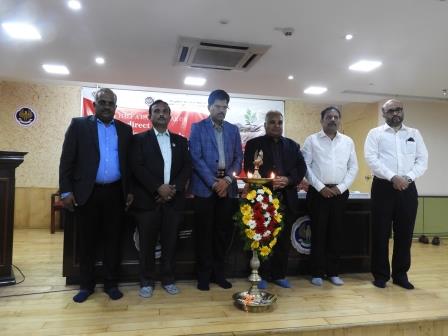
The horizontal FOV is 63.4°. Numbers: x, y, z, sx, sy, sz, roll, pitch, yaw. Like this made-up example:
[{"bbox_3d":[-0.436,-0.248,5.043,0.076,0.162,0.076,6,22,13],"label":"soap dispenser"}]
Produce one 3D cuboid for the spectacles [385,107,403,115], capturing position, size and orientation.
[{"bbox_3d":[1.569,-0.531,3.345,0.145,0.045,0.145,1,2,0],"label":"spectacles"}]

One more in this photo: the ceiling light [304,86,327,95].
[{"bbox_3d":[1.610,-1.351,6.340,0.310,0.030,0.310,2,-1,-12],"label":"ceiling light"}]

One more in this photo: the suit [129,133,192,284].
[{"bbox_3d":[-0.524,0.318,2.993,0.470,1.240,0.300,2,-1,-14],"label":"suit"}]

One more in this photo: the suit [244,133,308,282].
[{"bbox_3d":[0.466,0.353,3.279,0.480,1.230,0.300,2,-1,-14],"label":"suit"}]

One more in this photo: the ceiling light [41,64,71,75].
[{"bbox_3d":[-2.488,-1.460,5.383,0.310,0.030,0.310,2,-1,-12],"label":"ceiling light"}]

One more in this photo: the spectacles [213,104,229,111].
[{"bbox_3d":[-0.030,-0.515,3.101,0.140,0.045,0.140,2,14,-22],"label":"spectacles"}]

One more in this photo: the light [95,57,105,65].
[{"bbox_3d":[-1.675,-1.450,4.907,0.130,0.030,0.130,2,-1,-12],"label":"light"}]

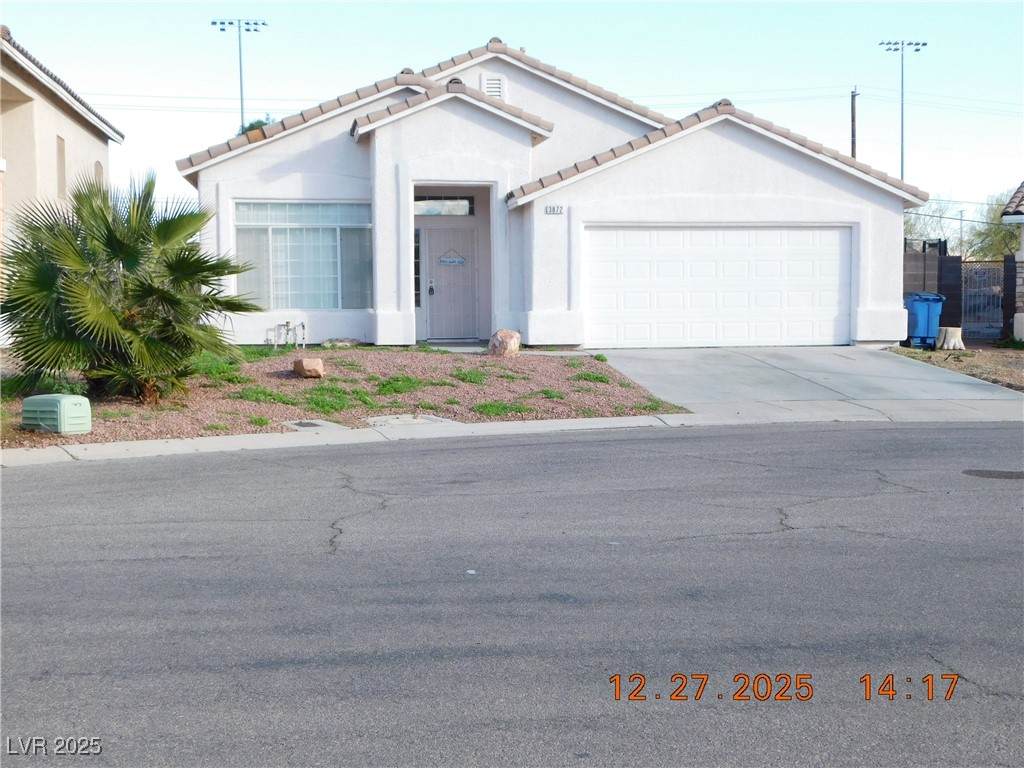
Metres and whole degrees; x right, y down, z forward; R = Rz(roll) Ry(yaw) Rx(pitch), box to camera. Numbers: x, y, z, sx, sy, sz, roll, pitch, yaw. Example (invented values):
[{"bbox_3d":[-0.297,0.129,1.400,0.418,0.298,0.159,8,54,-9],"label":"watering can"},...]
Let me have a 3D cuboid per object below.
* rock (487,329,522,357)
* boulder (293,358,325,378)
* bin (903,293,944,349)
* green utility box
[{"bbox_3d":[-0.120,-0.684,22.200,0.540,0.470,0.450,-1,4,0],"label":"rock"},{"bbox_3d":[-2.913,-0.222,19.100,0.430,0.280,0.360,-1,4,-9],"label":"boulder"},{"bbox_3d":[7.774,-1.181,25.150,0.720,1.110,0.840,0,4,1],"label":"bin"},{"bbox_3d":[-4.758,0.314,13.950,0.510,0.380,0.470,1,4,25],"label":"green utility box"}]

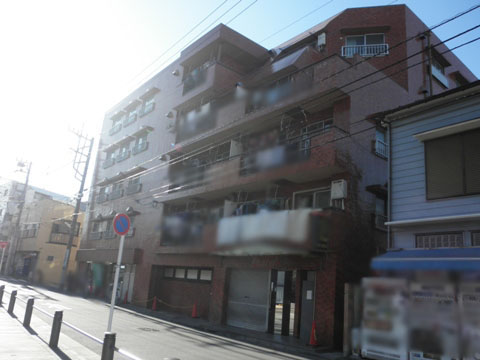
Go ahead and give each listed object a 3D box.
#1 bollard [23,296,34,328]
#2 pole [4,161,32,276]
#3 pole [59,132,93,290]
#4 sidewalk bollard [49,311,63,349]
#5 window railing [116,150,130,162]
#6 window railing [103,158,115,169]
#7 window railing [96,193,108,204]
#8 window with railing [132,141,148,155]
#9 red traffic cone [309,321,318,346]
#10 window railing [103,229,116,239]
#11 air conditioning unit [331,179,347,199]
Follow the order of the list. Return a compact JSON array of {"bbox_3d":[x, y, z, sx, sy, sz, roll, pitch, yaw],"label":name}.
[{"bbox_3d":[-5.509,3.442,10.147,0.148,0.690,0.148,15,-18,-37],"label":"bollard"},{"bbox_3d":[-19.803,3.526,35.011,0.450,10.500,0.450,16,-17,-38],"label":"pole"},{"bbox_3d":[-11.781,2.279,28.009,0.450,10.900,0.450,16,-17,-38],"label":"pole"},{"bbox_3d":[-4.092,3.315,8.661,0.165,0.725,0.165,16,-17,-38],"label":"sidewalk bollard"},{"bbox_3d":[-7.594,-1.521,25.463,0.200,0.520,1.850,16,-17,-38],"label":"window railing"},{"bbox_3d":[-9.299,-1.114,27.837,0.170,0.538,1.761,15,-18,-37],"label":"window railing"},{"bbox_3d":[-9.625,1.376,27.375,0.170,0.549,1.750,15,-18,-37],"label":"window railing"},{"bbox_3d":[-6.102,-1.889,23.984,0.170,0.560,1.738,15,-18,-37],"label":"window with railing"},{"bbox_3d":[2.369,4.859,12.402,0.350,0.710,0.350,16,-17,-38],"label":"red traffic cone"},{"bbox_3d":[-8.483,3.640,25.449,0.180,0.520,1.780,16,-19,-38],"label":"window railing"},{"bbox_3d":[3.466,0.338,13.527,0.220,0.620,0.500,16,-17,-38],"label":"air conditioning unit"}]

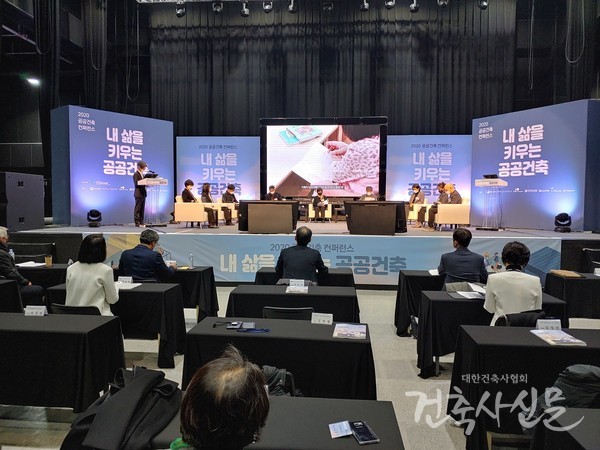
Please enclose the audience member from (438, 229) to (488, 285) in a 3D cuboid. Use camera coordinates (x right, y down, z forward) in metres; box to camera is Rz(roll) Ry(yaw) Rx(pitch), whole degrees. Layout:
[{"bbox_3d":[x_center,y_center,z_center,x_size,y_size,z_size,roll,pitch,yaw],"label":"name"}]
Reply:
[{"bbox_3d":[1.916,0.728,5.245,0.580,1.340,0.750,1,3,4],"label":"audience member"}]

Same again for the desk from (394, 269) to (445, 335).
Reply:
[{"bbox_3d":[1.942,1.007,5.542,1.290,0.755,0.460,1,3,4],"label":"desk"}]

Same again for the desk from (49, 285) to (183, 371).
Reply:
[{"bbox_3d":[-1.909,1.011,4.513,1.250,0.740,0.470,1,3,5],"label":"desk"}]

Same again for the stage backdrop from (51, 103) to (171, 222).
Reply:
[{"bbox_3d":[-5.147,-1.531,12.229,1.120,2.980,2.880,3,4,43],"label":"stage backdrop"}]

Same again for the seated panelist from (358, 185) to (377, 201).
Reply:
[{"bbox_3d":[1.949,-0.571,12.362,0.550,1.130,0.750,1,3,12],"label":"seated panelist"}]

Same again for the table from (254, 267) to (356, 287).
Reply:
[{"bbox_3d":[0.066,0.969,5.625,1.250,0.740,0.470,1,3,5],"label":"table"}]

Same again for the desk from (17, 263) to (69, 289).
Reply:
[{"bbox_3d":[-3.756,0.946,5.975,1.270,0.755,0.460,1,3,5],"label":"desk"}]

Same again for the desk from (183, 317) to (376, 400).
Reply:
[{"bbox_3d":[-0.128,1.097,3.047,1.250,0.740,0.470,1,3,5],"label":"desk"}]

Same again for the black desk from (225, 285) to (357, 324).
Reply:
[{"bbox_3d":[-0.050,1.050,4.477,1.290,0.755,0.460,1,3,4],"label":"black desk"}]

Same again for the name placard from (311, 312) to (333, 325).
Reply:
[{"bbox_3d":[0.168,0.696,3.262,0.163,0.085,0.060,1,3,7],"label":"name placard"}]

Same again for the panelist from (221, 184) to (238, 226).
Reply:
[{"bbox_3d":[-1.902,-0.566,11.772,0.700,1.130,0.520,3,4,42],"label":"panelist"}]

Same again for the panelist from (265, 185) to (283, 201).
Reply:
[{"bbox_3d":[-0.831,-0.658,13.588,0.550,1.160,0.700,1,3,4],"label":"panelist"}]

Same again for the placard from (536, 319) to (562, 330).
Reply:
[{"bbox_3d":[1.790,0.714,3.131,0.170,0.085,0.060,1,3,4],"label":"placard"}]

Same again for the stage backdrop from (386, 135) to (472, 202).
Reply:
[{"bbox_3d":[4.395,-1.588,14.847,2.830,2.900,0.200,1,3,4],"label":"stage backdrop"}]

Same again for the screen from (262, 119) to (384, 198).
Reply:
[{"bbox_3d":[0.797,-2.210,15.118,4.360,2.950,0.250,1,3,4],"label":"screen"}]

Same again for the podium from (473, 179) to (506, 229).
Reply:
[{"bbox_3d":[4.507,-0.473,10.192,0.450,1.200,0.620,-2,4,-43],"label":"podium"}]

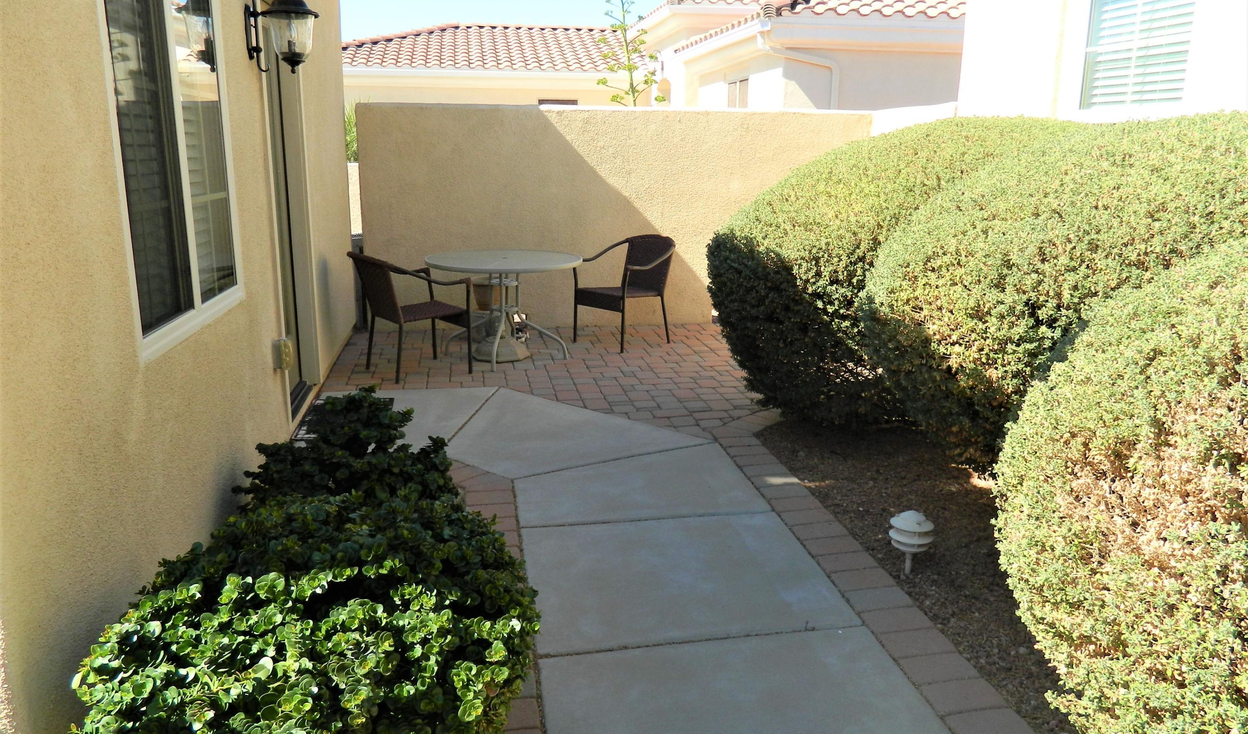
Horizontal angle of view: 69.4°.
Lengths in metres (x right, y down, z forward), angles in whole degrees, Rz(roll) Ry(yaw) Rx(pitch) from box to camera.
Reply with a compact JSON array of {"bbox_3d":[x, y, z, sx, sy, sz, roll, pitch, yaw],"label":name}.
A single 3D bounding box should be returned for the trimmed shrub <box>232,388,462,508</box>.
[{"bbox_3d":[-1.192,0.408,3.992,0.860,0.500,0.850,-2,14,-9],"label":"trimmed shrub"}]

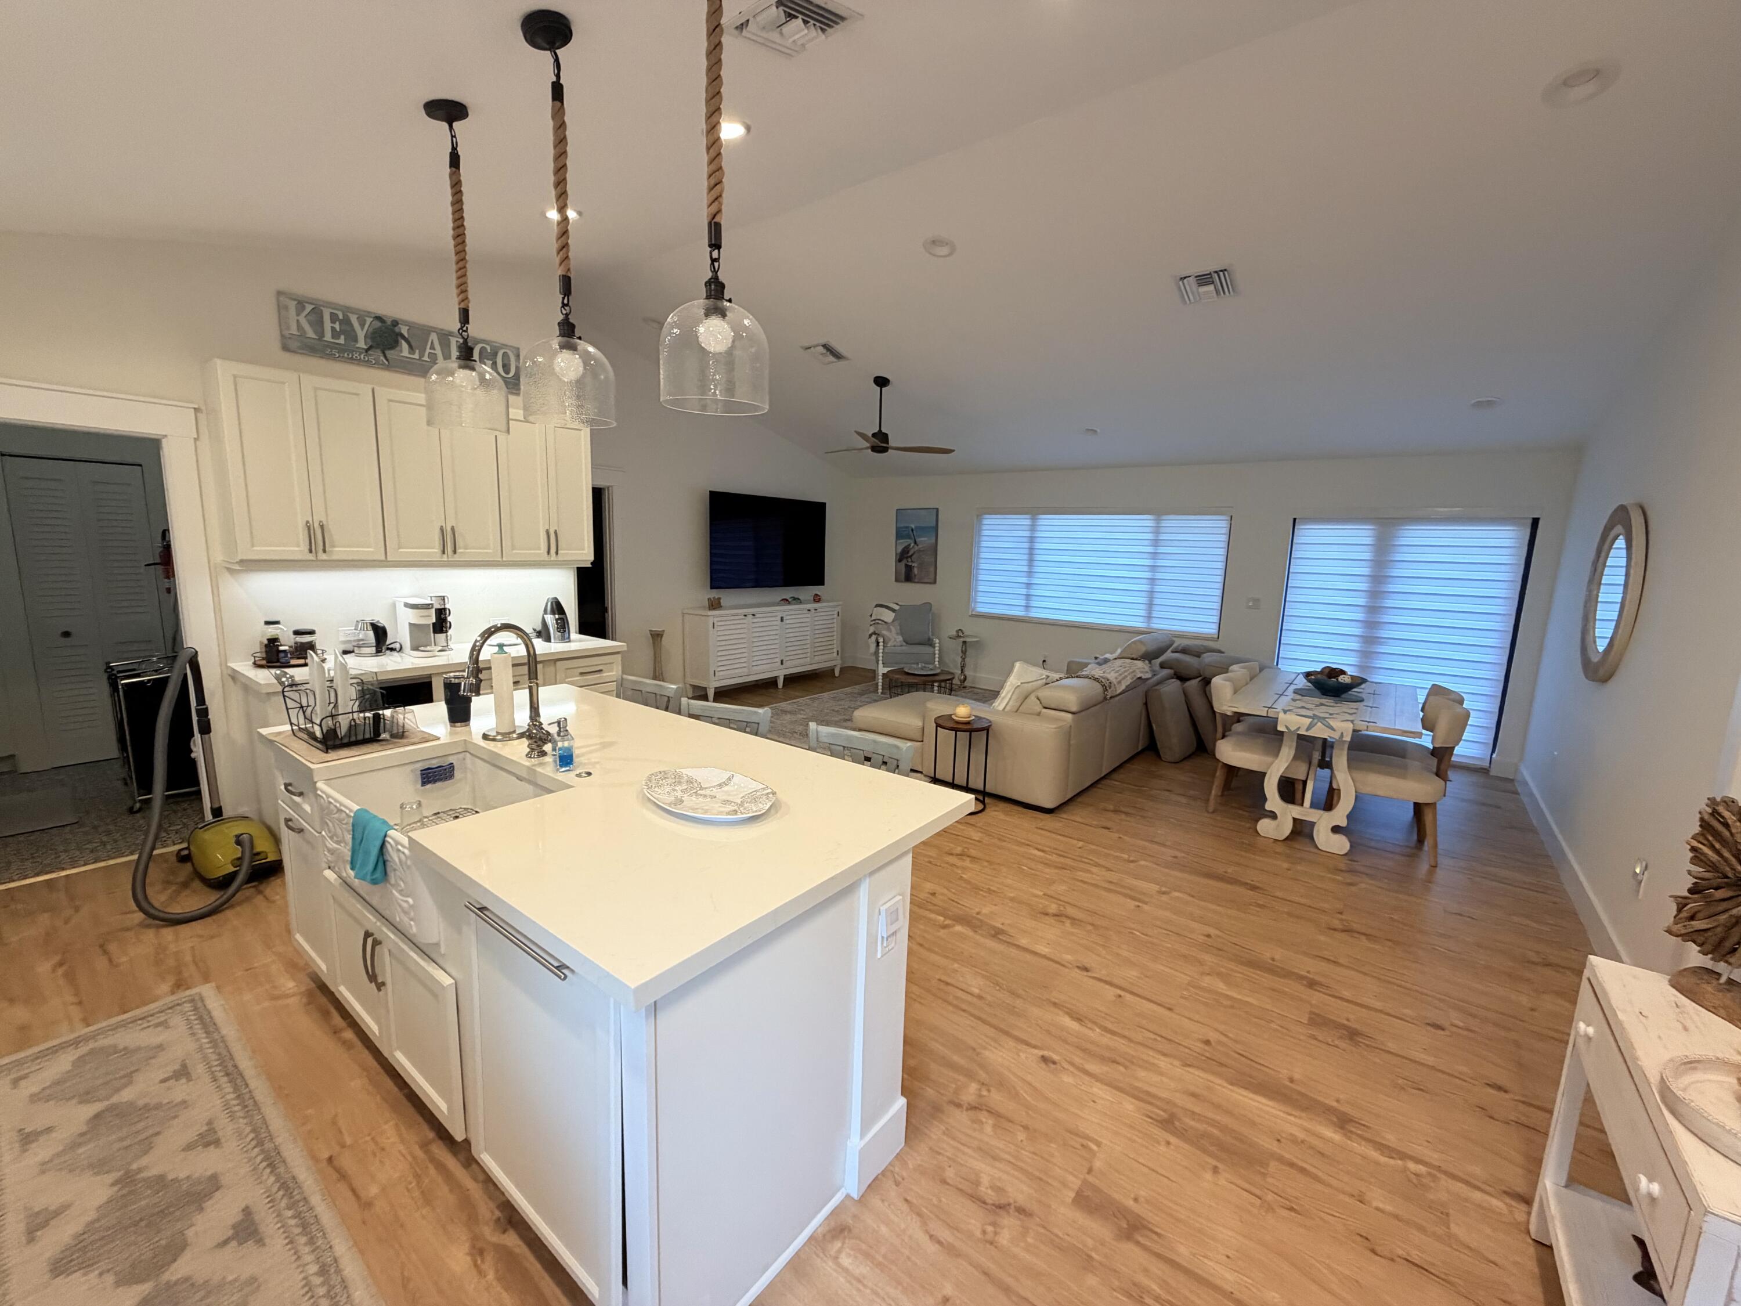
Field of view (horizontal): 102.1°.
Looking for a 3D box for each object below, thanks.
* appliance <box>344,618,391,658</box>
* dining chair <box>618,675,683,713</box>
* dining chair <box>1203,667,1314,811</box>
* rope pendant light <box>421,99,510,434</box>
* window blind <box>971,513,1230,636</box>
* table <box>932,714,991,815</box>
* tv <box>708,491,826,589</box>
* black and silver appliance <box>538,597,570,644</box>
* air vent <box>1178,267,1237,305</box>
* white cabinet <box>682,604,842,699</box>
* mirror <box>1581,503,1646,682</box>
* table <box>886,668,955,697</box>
[{"bbox_3d":[-2.903,-0.096,4.079,0.189,0.219,0.159,1,9,-6],"label":"appliance"},{"bbox_3d":[-1.180,0.640,3.169,0.447,0.974,0.507,8,11,35],"label":"dining chair"},{"bbox_3d":[2.492,0.591,4.503,0.586,0.885,0.497,8,11,35],"label":"dining chair"},{"bbox_3d":[-1.427,-1.309,2.438,0.260,1.060,0.260,9,11,36],"label":"rope pendant light"},{"bbox_3d":[2.293,-0.858,7.380,2.620,1.130,0.070,9,11,36],"label":"window blind"},{"bbox_3d":[0.577,0.700,4.482,0.358,0.557,0.358,2,9,0],"label":"table"},{"bbox_3d":[-1.109,-1.243,7.971,0.070,1.020,1.830,9,11,36],"label":"tv"},{"bbox_3d":[-2.155,-0.228,4.810,0.149,0.298,0.139,10,12,41],"label":"black and silver appliance"},{"bbox_3d":[1.916,-2.079,4.004,0.298,0.030,0.298,8,-3,35],"label":"air vent"},{"bbox_3d":[-1.127,-0.069,7.887,0.400,0.900,2.020,9,11,36],"label":"white cabinet"},{"bbox_3d":[3.882,-0.308,3.698,0.050,0.930,0.930,9,11,36],"label":"mirror"},{"bbox_3d":[0.458,0.425,6.554,0.636,0.447,0.636,2,9,0],"label":"table"}]

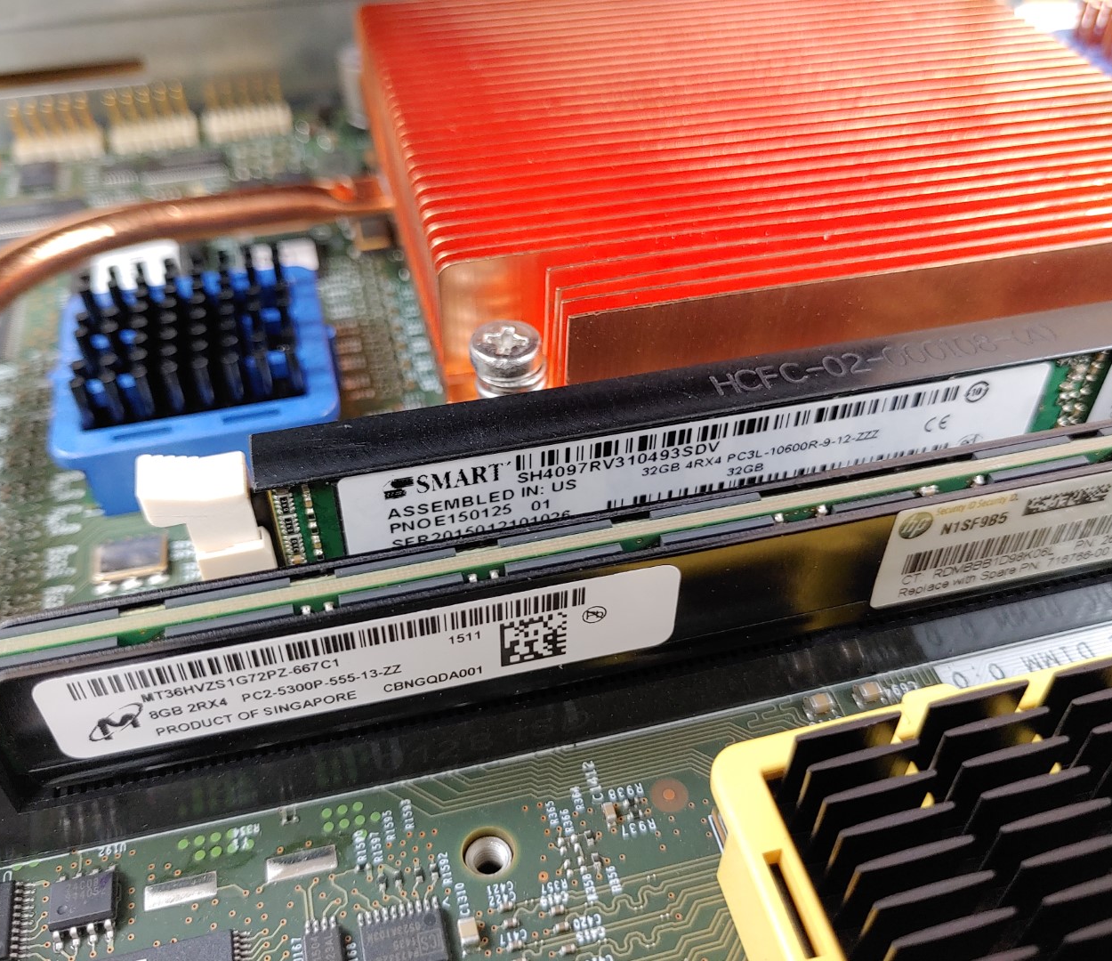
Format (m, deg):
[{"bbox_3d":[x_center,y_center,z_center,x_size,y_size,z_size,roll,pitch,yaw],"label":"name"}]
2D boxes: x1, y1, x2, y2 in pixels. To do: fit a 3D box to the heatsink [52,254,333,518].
[{"bbox_3d":[-0.041,-0.014,0.111,0.030,0.015,0.030,-10,46,-10],"label":"heatsink"}]

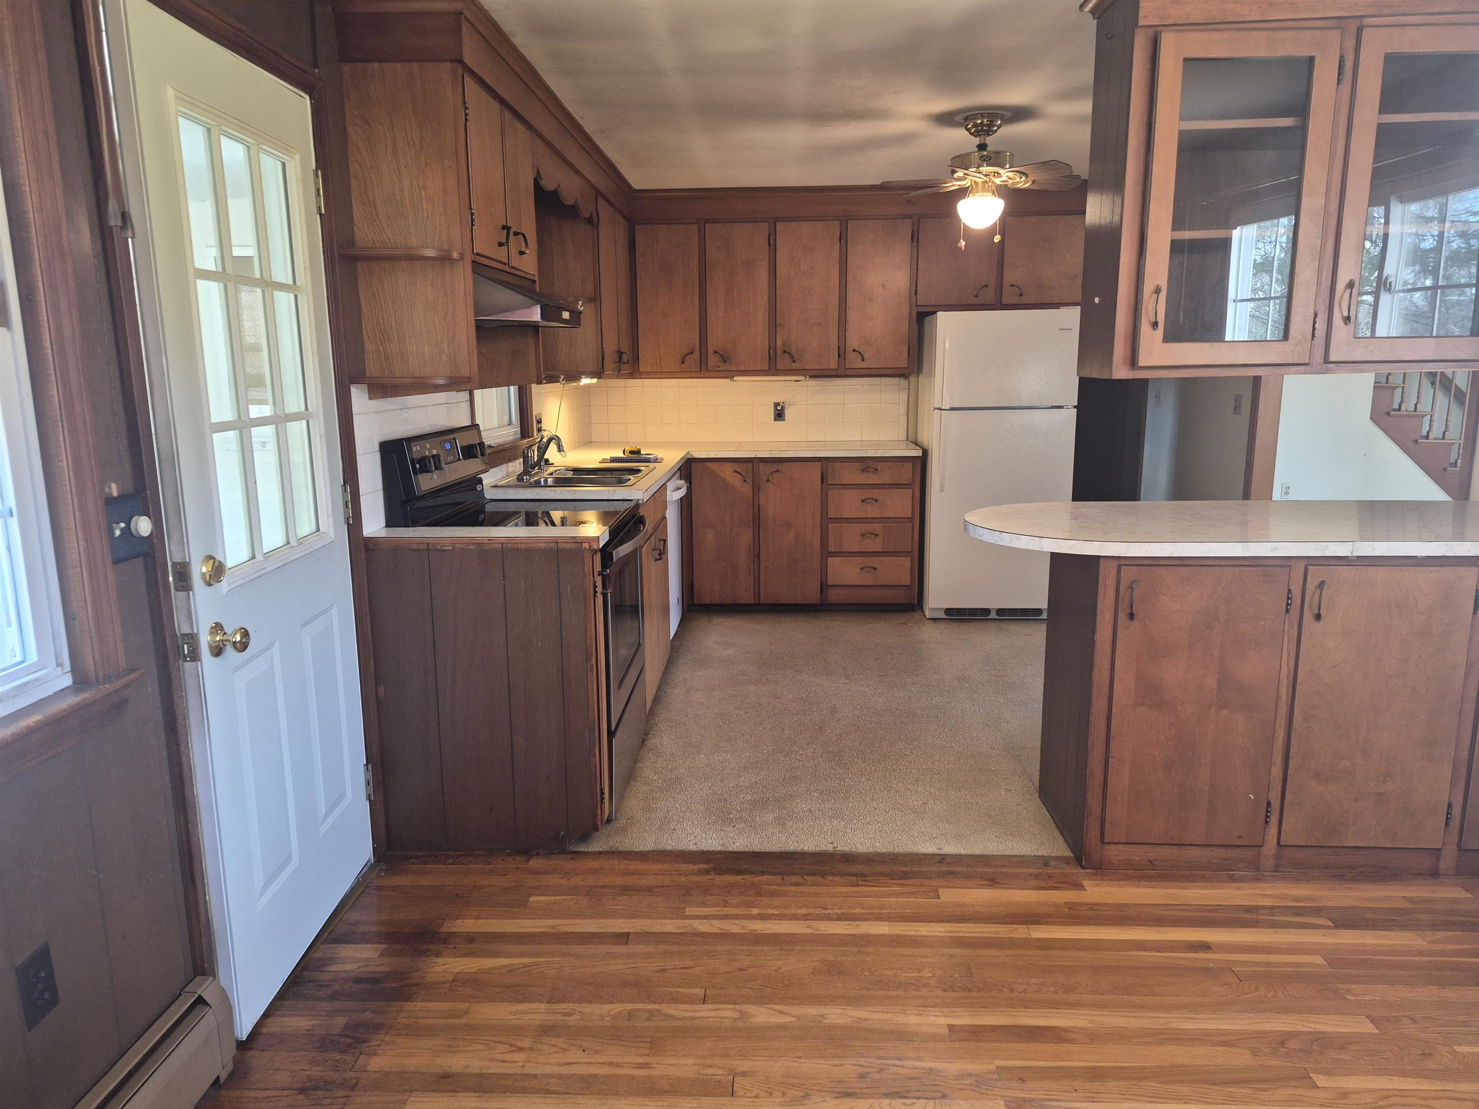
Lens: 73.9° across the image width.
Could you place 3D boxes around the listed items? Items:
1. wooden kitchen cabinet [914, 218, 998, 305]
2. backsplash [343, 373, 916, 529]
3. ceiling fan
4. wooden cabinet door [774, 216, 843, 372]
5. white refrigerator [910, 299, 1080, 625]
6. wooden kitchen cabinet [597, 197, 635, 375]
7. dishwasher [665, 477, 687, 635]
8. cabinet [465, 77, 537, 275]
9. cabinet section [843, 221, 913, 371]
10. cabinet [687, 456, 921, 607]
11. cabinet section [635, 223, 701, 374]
[{"bbox_3d":[1.196,-1.629,5.522,0.450,0.490,0.330,0,10,3],"label":"wooden kitchen cabinet"},{"bbox_3d":[-0.011,-0.567,4.248,1.890,0.410,3.350,0,10,3],"label":"backsplash"},{"bbox_3d":[0.968,-1.522,3.919,0.850,0.450,0.850,0,10,3],"label":"ceiling fan"},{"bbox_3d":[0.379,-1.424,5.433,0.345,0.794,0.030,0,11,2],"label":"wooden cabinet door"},{"bbox_3d":[1.405,-0.514,5.543,0.735,1.645,0.730,0,10,3],"label":"white refrigerator"},{"bbox_3d":[-0.772,-1.333,5.045,0.305,0.825,0.960,0,10,3],"label":"wooden kitchen cabinet"},{"bbox_3d":[-0.596,0.022,4.796,0.610,0.825,0.600,0,10,3],"label":"dishwasher"},{"bbox_3d":[-0.868,-1.129,3.056,0.305,0.490,0.750,0,10,3],"label":"cabinet"},{"bbox_3d":[0.772,-1.454,5.569,0.370,0.813,0.320,0,11,2],"label":"cabinet section"},{"bbox_3d":[0.366,-0.157,5.689,1.265,0.880,0.610,0,10,3],"label":"cabinet"},{"bbox_3d":[-0.388,-1.448,5.618,0.367,0.809,0.320,0,11,2],"label":"cabinet section"}]

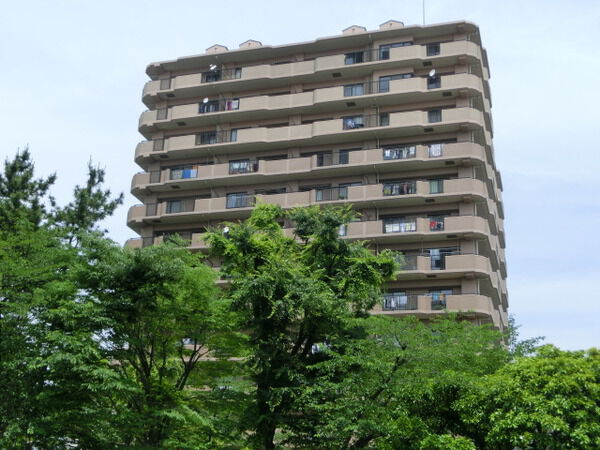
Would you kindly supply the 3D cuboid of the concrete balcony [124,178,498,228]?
[{"bbox_3d":[-0.170,-1.555,63.377,29.290,1.181,2.592,-4,-21,16],"label":"concrete balcony"}]

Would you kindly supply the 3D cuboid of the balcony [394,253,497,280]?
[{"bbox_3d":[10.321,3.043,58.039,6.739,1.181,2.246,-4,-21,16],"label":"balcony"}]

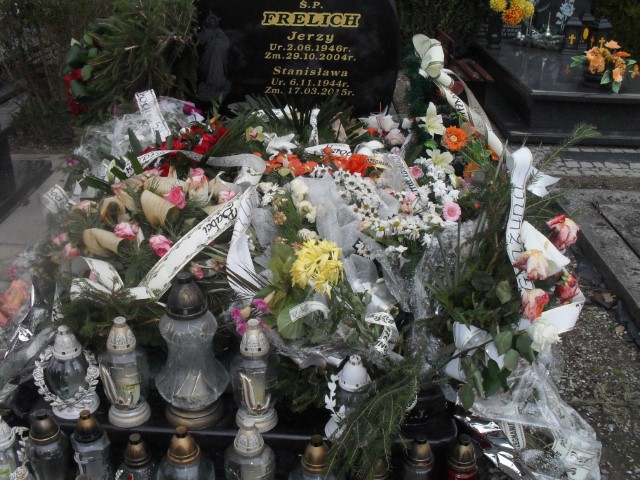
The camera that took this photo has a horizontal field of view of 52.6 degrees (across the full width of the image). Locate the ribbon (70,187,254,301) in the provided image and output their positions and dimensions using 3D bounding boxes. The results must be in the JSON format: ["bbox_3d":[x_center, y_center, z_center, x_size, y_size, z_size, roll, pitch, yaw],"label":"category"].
[{"bbox_3d":[-0.406,0.001,1.700,0.450,0.200,0.340,1,24,0],"label":"ribbon"}]

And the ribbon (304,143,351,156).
[{"bbox_3d":[0.027,-0.329,2.350,0.165,0.040,0.060,0,21,0],"label":"ribbon"}]

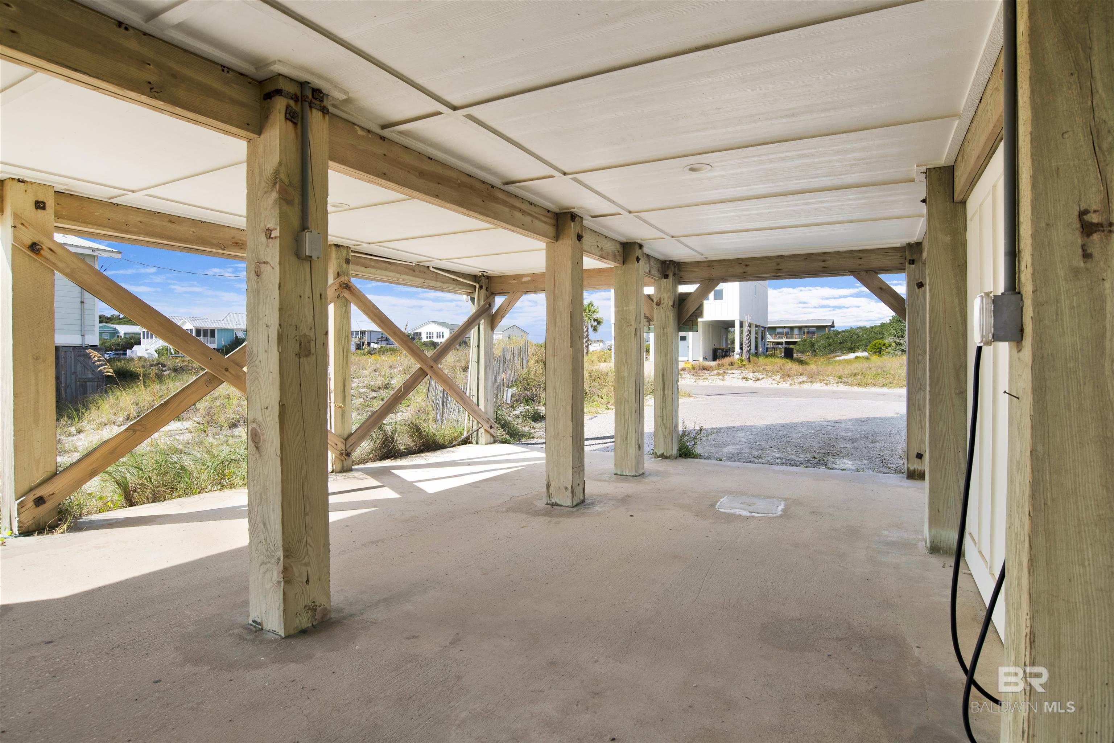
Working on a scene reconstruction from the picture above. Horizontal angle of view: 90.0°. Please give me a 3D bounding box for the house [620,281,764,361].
[{"bbox_3d":[11.333,-5.618,46.143,9.900,9.500,11.000,1,1,30],"label":"house"}]

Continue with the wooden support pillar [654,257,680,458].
[{"bbox_3d":[1.559,-0.162,7.912,0.272,2.738,0.272,1,1,30],"label":"wooden support pillar"}]

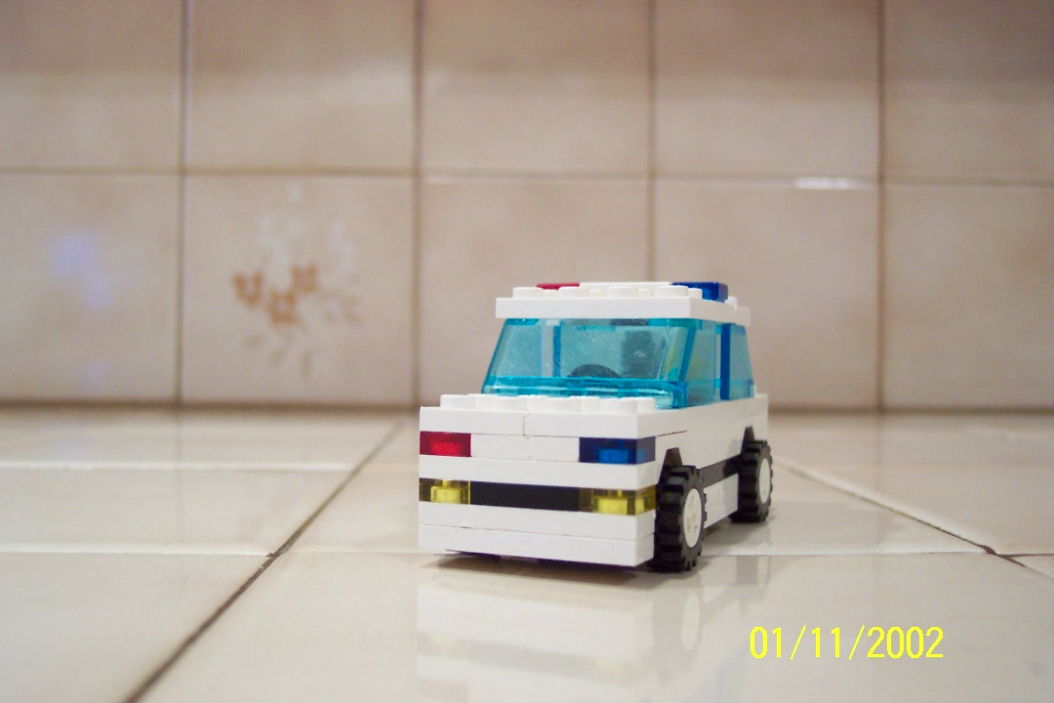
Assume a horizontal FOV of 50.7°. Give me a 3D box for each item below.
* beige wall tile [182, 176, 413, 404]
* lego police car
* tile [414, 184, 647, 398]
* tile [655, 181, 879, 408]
[{"bbox_3d":[-0.106,-0.029,0.521,0.108,0.108,0.008,0,0,-2],"label":"beige wall tile"},{"bbox_3d":[0.016,0.010,0.185,0.038,0.042,0.080,1,0,24],"label":"lego police car"},{"bbox_3d":[0.003,-0.028,0.526,0.108,0.108,0.008,0,0,-2],"label":"tile"},{"bbox_3d":[0.113,-0.027,0.530,0.108,0.108,0.008,0,0,-2],"label":"tile"}]

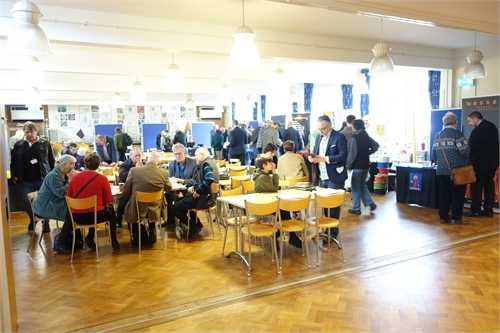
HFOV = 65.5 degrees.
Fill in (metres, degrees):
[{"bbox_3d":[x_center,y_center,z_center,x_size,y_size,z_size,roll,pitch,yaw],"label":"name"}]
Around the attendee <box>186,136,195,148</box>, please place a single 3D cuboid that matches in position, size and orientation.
[{"bbox_3d":[-2.357,-0.508,15.400,0.480,1.270,0.650,-3,6,-14],"label":"attendee"}]

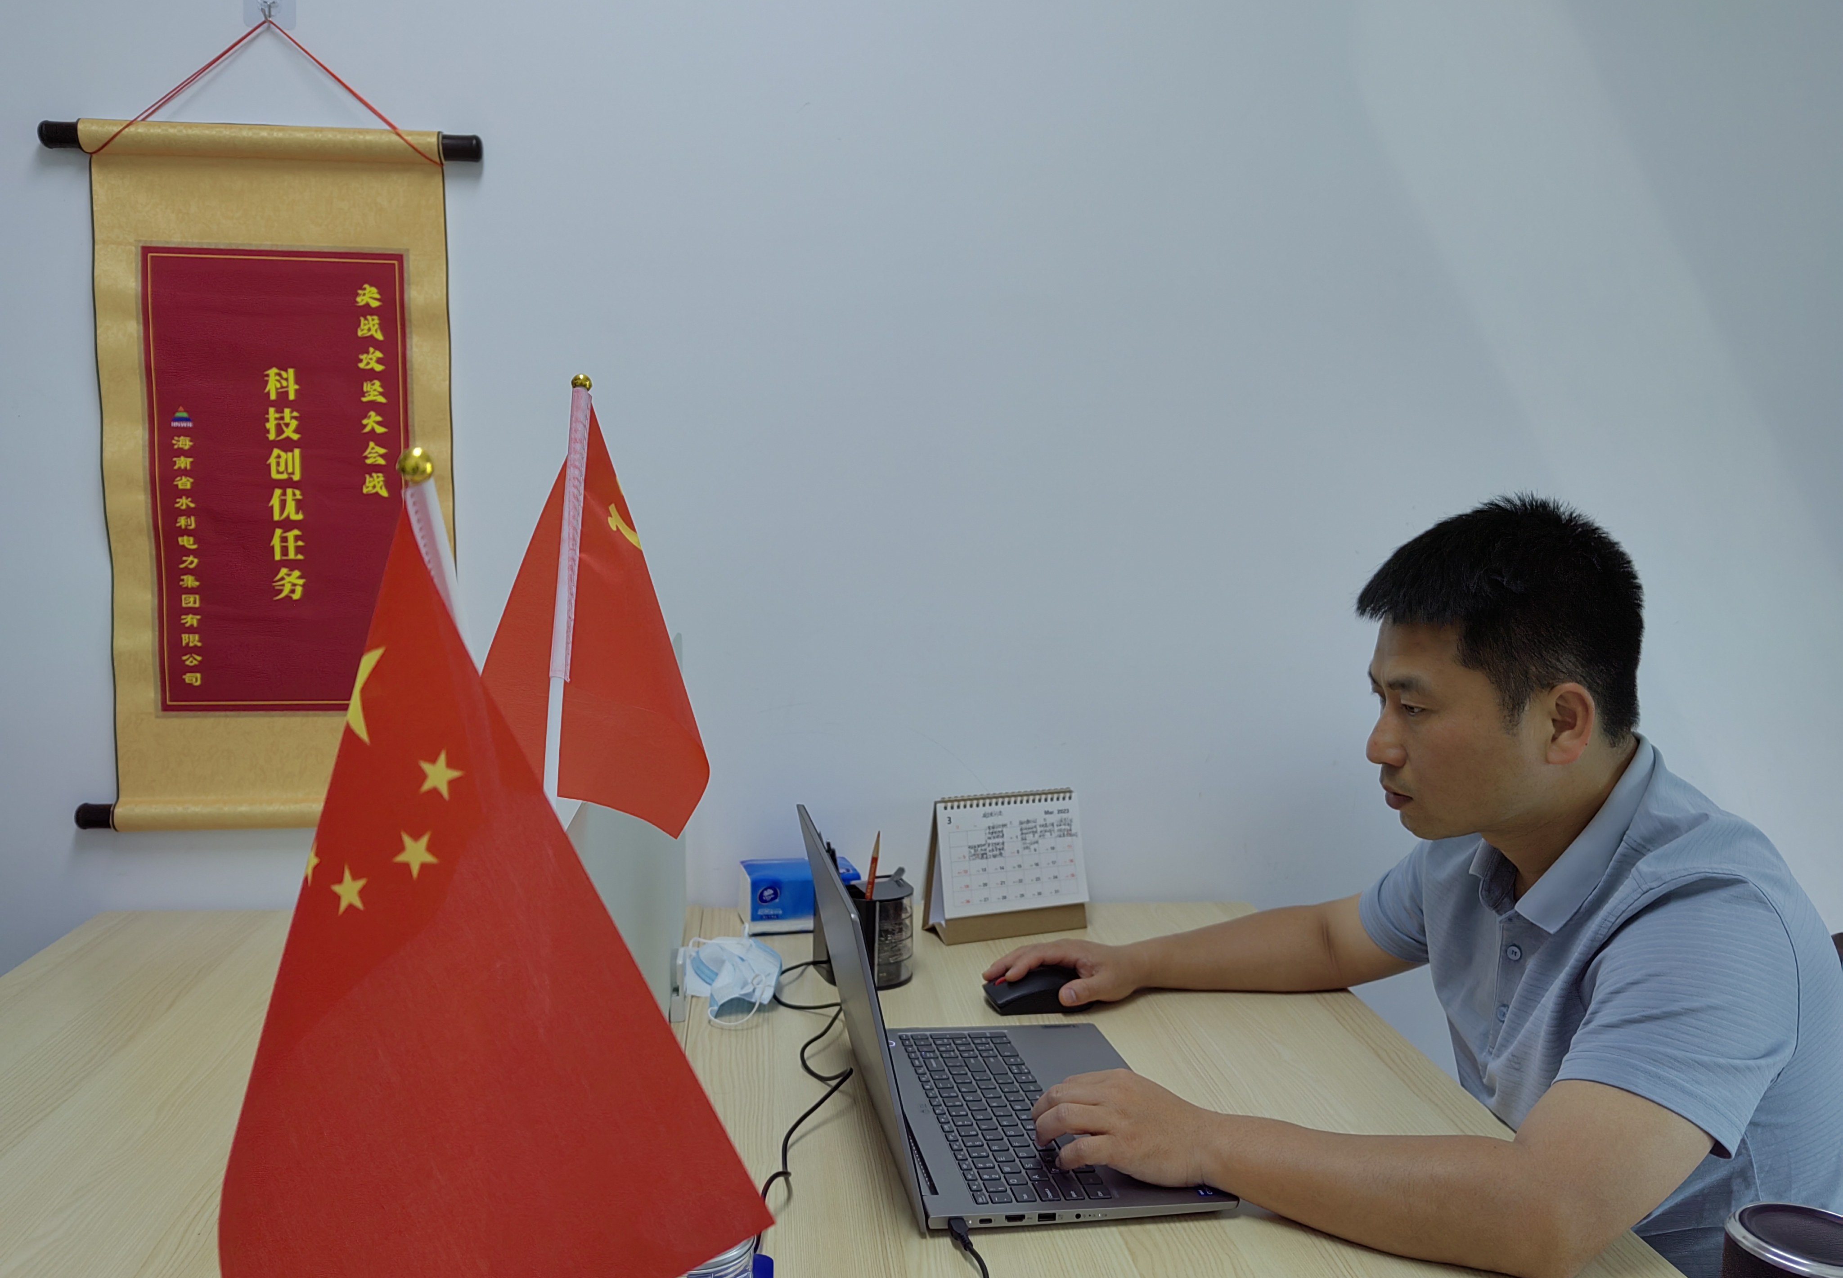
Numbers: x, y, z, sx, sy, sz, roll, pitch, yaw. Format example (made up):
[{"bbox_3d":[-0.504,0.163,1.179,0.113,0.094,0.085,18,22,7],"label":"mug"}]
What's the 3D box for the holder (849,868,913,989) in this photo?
[{"bbox_3d":[-0.063,0.317,1.608,0.107,0.110,0.104,0,6,-7],"label":"holder"}]

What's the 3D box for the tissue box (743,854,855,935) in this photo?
[{"bbox_3d":[-0.150,0.318,1.788,0.137,0.067,0.095,0,6,-14],"label":"tissue box"}]

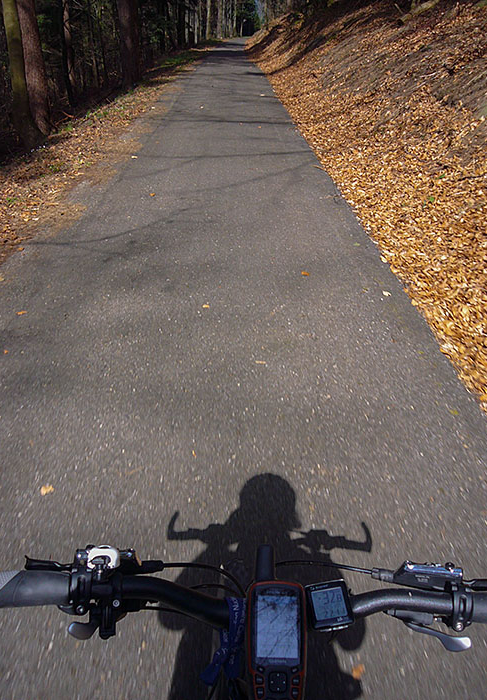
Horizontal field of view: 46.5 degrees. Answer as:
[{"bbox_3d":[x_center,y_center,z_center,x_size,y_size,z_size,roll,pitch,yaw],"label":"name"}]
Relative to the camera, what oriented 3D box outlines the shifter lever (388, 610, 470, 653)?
[{"bbox_3d":[0.198,0.298,0.605,0.088,0.036,0.050,7,30,12],"label":"shifter lever"}]

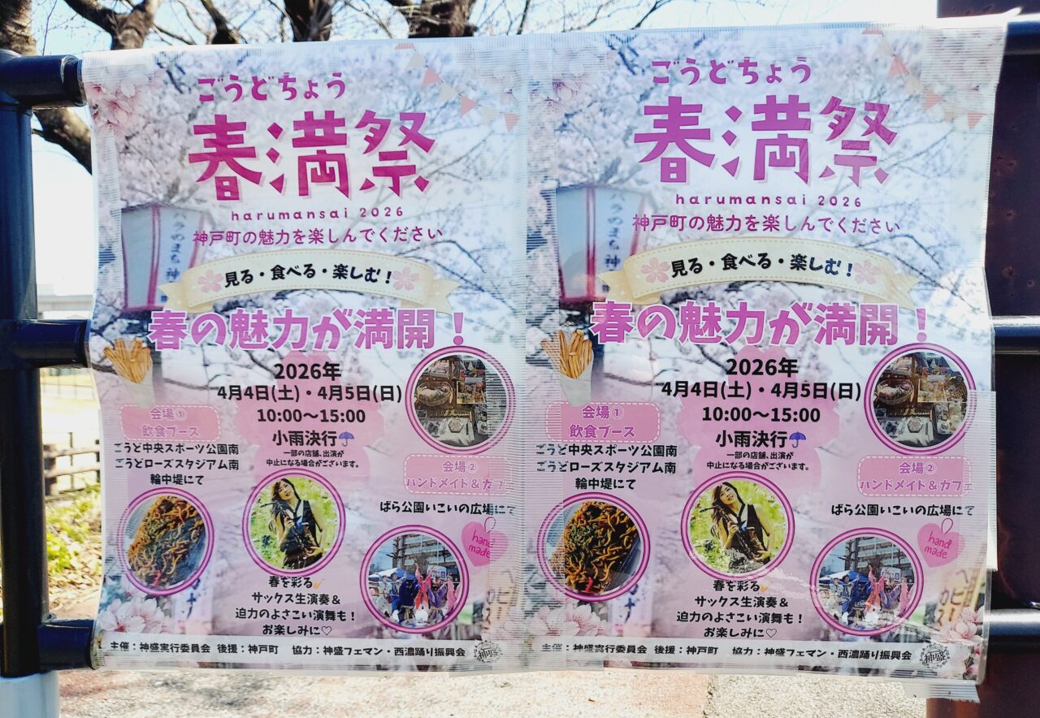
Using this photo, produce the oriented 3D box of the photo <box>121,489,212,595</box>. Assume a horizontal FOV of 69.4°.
[{"bbox_3d":[-0.245,0.125,0.517,0.069,0.071,0.005,0,-5,6],"label":"photo"}]

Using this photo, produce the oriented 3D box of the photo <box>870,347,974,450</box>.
[{"bbox_3d":[0.257,0.026,0.482,0.068,0.068,0.005,0,1,0],"label":"photo"}]

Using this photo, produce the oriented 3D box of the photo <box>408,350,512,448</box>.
[{"bbox_3d":[-0.040,0.028,0.497,0.068,0.068,0.005,0,1,6],"label":"photo"}]

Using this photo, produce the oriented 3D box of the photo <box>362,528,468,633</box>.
[{"bbox_3d":[-0.071,0.148,0.502,0.071,0.071,0.005,0,1,3],"label":"photo"}]

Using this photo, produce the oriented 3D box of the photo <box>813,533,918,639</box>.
[{"bbox_3d":[0.225,0.145,0.488,0.071,0.071,0.005,0,3,2],"label":"photo"}]

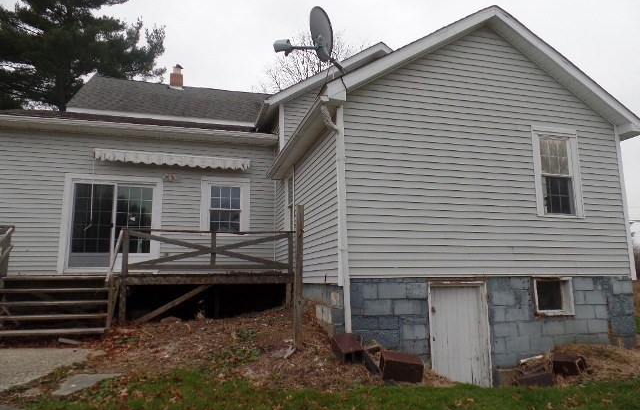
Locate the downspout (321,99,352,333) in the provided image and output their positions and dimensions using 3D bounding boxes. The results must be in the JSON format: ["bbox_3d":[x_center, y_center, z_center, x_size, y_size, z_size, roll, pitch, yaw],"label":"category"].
[{"bbox_3d":[0.194,0.125,5.699,0.370,3.120,0.130,2,-10,-15],"label":"downspout"}]

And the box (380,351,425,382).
[{"bbox_3d":[0.954,1.910,5.000,0.446,0.229,0.275,7,2,-1],"label":"box"}]

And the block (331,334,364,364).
[{"bbox_3d":[0.337,1.728,5.080,0.245,0.180,0.390,-3,9,-15],"label":"block"}]

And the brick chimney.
[{"bbox_3d":[-5.498,-4.896,16.200,0.480,1.000,0.480,2,-10,-15],"label":"brick chimney"}]

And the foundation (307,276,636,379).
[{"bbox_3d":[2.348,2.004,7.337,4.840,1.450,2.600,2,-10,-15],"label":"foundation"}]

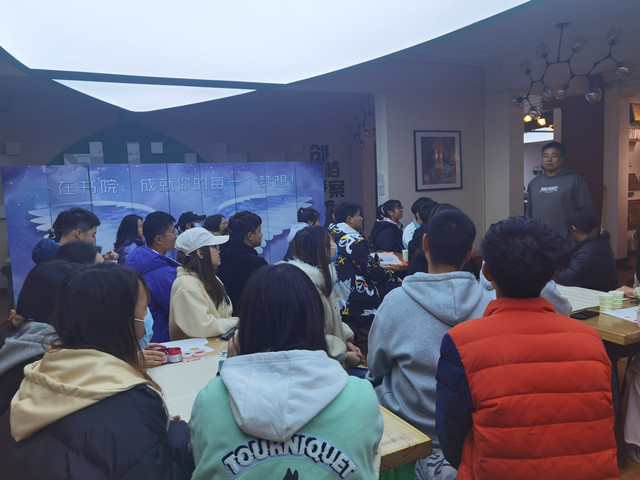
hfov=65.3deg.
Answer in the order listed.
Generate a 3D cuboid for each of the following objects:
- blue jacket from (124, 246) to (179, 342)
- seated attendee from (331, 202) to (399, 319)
[{"bbox_3d":[-0.943,0.369,2.950,0.430,0.670,0.500,-4,5,-22],"label":"blue jacket"},{"bbox_3d":[0.393,0.371,3.819,0.680,1.290,0.500,-3,5,-12],"label":"seated attendee"}]

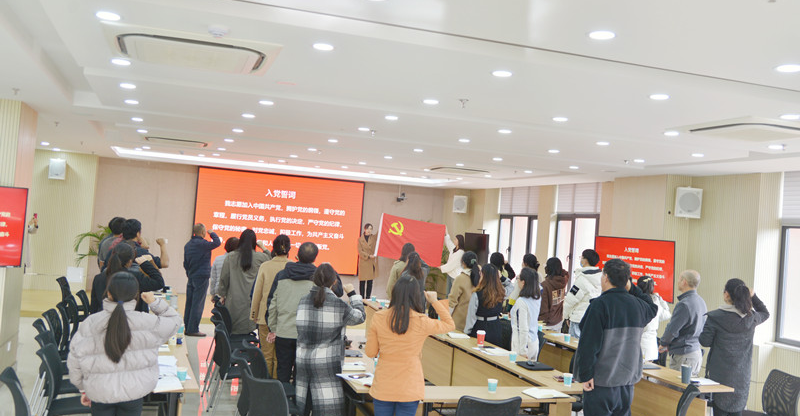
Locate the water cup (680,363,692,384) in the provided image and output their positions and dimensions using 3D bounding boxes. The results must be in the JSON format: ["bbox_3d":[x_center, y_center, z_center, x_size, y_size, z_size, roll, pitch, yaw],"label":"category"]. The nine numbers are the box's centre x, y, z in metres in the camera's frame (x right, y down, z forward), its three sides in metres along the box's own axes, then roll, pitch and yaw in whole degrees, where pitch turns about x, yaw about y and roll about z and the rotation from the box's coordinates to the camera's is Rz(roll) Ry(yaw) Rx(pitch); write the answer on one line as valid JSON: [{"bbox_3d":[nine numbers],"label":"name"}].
[{"bbox_3d":[2.429,1.408,6.019,0.090,0.140,0.090,4,-1,0],"label":"water cup"}]

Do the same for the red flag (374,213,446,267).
[{"bbox_3d":[0.247,0.706,15.300,1.430,0.950,0.120,10,-3,-20],"label":"red flag"}]

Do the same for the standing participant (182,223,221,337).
[{"bbox_3d":[-3.080,1.098,10.980,0.440,1.720,0.530,5,-2,-42],"label":"standing participant"}]

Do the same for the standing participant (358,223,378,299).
[{"bbox_3d":[-0.675,1.220,15.000,0.500,1.710,0.360,5,-1,-20],"label":"standing participant"}]

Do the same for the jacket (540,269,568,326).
[{"bbox_3d":[2.016,1.164,9.250,0.430,0.710,0.350,5,-2,-27],"label":"jacket"}]

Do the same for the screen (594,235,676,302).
[{"bbox_3d":[3.199,0.820,9.777,0.070,0.803,1.420,5,-1,-29],"label":"screen"}]

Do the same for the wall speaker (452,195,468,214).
[{"bbox_3d":[1.392,-0.082,16.350,0.330,0.380,0.250,4,3,6],"label":"wall speaker"}]

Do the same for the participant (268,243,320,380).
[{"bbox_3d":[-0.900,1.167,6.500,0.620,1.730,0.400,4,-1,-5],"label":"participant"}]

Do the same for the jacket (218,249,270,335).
[{"bbox_3d":[-1.927,1.038,8.788,0.580,1.060,0.420,5,-1,-18],"label":"jacket"}]

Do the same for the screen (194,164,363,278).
[{"bbox_3d":[-2.557,0.336,15.269,3.588,2.073,0.100,5,-1,-18],"label":"screen"}]

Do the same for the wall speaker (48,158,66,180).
[{"bbox_3d":[-6.669,-0.756,13.858,0.290,0.400,0.260,5,8,-18],"label":"wall speaker"}]

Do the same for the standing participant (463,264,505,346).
[{"bbox_3d":[0.944,1.394,7.988,0.520,1.532,0.420,5,-2,-24],"label":"standing participant"}]

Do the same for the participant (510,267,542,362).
[{"bbox_3d":[1.275,1.411,7.200,0.460,1.600,0.340,5,-1,-32],"label":"participant"}]

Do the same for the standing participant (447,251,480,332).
[{"bbox_3d":[0.777,1.343,8.567,0.500,1.639,0.420,5,-2,-32],"label":"standing participant"}]

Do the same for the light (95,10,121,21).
[{"bbox_3d":[-1.599,-1.061,3.900,0.140,0.030,0.140,5,-1,-18],"label":"light"}]

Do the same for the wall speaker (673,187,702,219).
[{"bbox_3d":[3.768,-0.067,9.360,0.330,0.380,0.250,4,3,-2],"label":"wall speaker"}]

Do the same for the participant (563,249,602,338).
[{"bbox_3d":[2.179,1.378,8.536,0.580,1.769,0.480,5,-2,-35],"label":"participant"}]

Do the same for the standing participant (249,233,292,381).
[{"bbox_3d":[-1.313,1.157,7.500,0.540,1.720,0.380,4,-1,-7],"label":"standing participant"}]

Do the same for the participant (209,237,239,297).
[{"bbox_3d":[-2.268,1.181,9.350,0.500,1.600,0.360,4,-1,-5],"label":"participant"}]

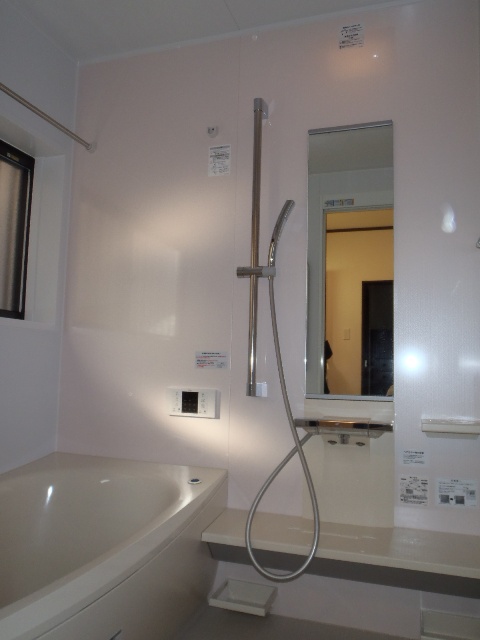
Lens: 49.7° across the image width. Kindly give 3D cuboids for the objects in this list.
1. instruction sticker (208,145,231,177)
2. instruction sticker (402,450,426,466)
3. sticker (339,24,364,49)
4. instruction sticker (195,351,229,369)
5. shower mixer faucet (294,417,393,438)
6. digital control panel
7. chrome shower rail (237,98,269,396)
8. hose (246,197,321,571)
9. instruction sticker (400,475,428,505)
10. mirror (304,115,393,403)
[{"bbox_3d":[-0.079,-0.623,2.027,0.092,0.122,0.004,0,-6,19],"label":"instruction sticker"},{"bbox_3d":[0.573,0.456,1.699,0.071,0.051,0.004,0,-6,19],"label":"instruction sticker"},{"bbox_3d":[0.411,-1.042,1.905,0.091,0.088,0.004,0,-6,19],"label":"sticker"},{"bbox_3d":[-0.106,0.152,1.957,0.134,0.062,0.004,0,-6,19],"label":"instruction sticker"},{"bbox_3d":[0.350,0.352,1.713,0.307,0.048,0.137,0,-6,19],"label":"shower mixer faucet"},{"bbox_3d":[-0.172,0.312,1.947,0.189,0.102,0.035,0,-6,19],"label":"digital control panel"},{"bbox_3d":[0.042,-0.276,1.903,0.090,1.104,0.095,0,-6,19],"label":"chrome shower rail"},{"bbox_3d":[0.161,0.181,1.651,0.224,1.181,0.232,0,-6,19],"label":"hose"},{"bbox_3d":[0.571,0.559,1.689,0.090,0.094,0.004,0,-6,19],"label":"instruction sticker"},{"bbox_3d":[0.386,-0.212,1.823,0.300,0.980,0.015,0,-6,19],"label":"mirror"}]

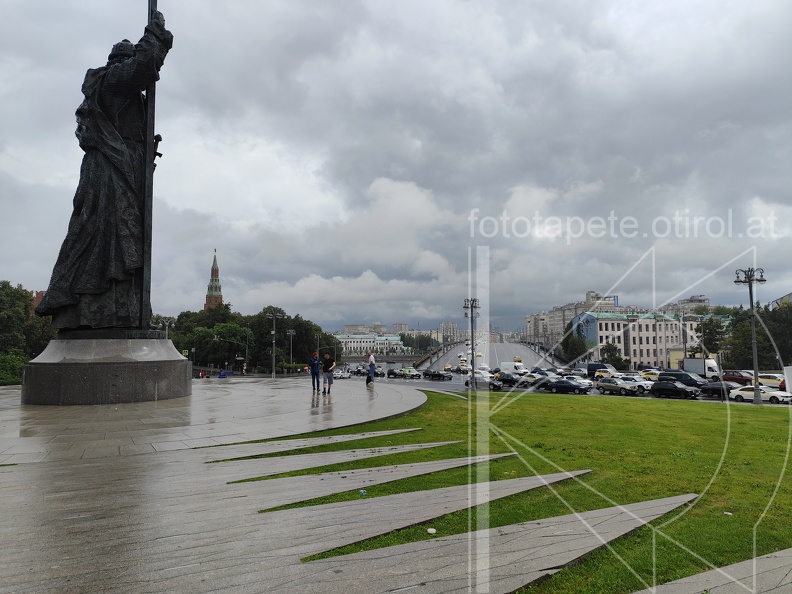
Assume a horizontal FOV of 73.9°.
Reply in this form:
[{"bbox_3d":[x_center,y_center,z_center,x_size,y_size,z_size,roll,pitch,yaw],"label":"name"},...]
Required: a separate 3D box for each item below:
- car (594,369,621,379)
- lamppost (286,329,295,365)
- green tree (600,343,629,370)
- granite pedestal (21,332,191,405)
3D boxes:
[{"bbox_3d":[30.228,11.057,74.500,4.300,1.530,1.780,-5,-6,42],"label":"car"},{"bbox_3d":[-27.009,14.086,136.000,2.300,10.900,2.300,0,-5,-11],"label":"lamppost"},{"bbox_3d":[46.258,12.795,111.318,5.600,6.320,5.900,-1,-4,10],"label":"green tree"},{"bbox_3d":[-10.584,2.668,19.645,5.300,2.400,5.500,-5,-7,43],"label":"granite pedestal"}]

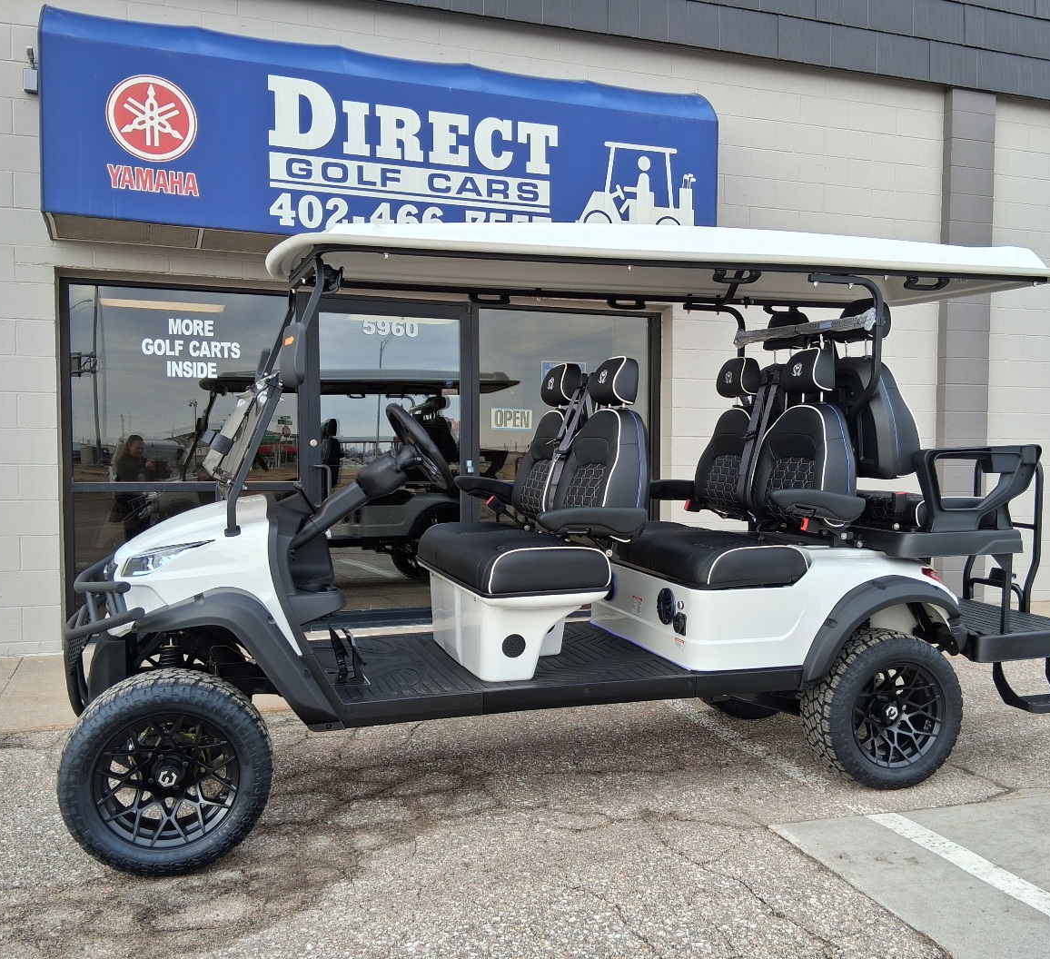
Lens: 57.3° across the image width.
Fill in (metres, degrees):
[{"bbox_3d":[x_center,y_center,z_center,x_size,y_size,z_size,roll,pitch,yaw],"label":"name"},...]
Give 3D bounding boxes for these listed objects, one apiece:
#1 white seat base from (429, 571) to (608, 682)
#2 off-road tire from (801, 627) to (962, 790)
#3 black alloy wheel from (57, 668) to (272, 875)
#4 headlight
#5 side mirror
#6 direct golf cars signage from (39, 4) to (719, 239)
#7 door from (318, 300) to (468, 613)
[{"bbox_3d":[-0.080,0.496,3.591,0.415,0.295,0.980,0,3,-18],"label":"white seat base"},{"bbox_3d":[1.304,0.849,3.580,0.575,0.575,0.230,0,3,-18],"label":"off-road tire"},{"bbox_3d":[-1.044,0.852,2.804,0.575,0.575,0.230,0,3,-18],"label":"black alloy wheel"},{"bbox_3d":[-1.089,0.236,2.903,0.270,0.120,0.210,0,3,-18],"label":"headlight"},{"bbox_3d":[-0.662,-0.360,2.769,0.085,0.182,0.150,0,3,-18],"label":"side mirror"},{"bbox_3d":[-0.722,-1.993,5.829,3.929,1.202,0.505,0,3,-18],"label":"direct golf cars signage"},{"bbox_3d":[-0.898,-0.121,6.330,1.020,2.071,0.051,0,3,-18],"label":"door"}]

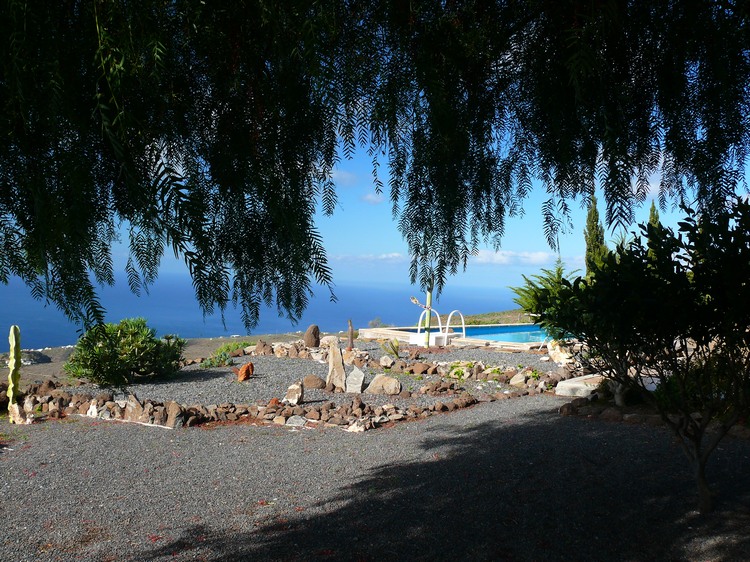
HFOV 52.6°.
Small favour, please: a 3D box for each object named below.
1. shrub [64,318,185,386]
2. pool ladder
[{"bbox_3d":[-3.300,0.900,10.000,1.530,0.830,1.400,3,0,-18],"label":"shrub"},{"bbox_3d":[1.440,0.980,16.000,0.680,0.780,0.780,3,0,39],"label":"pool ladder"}]

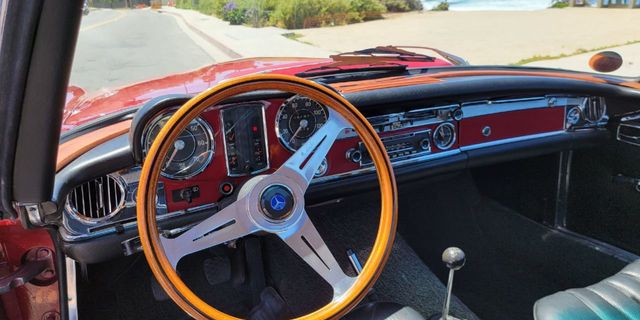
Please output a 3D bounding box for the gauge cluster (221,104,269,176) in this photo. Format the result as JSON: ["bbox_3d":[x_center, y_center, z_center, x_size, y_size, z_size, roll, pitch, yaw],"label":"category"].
[{"bbox_3d":[-0.132,-0.036,0.778,0.078,0.117,0.045,-11,13,-28],"label":"gauge cluster"}]

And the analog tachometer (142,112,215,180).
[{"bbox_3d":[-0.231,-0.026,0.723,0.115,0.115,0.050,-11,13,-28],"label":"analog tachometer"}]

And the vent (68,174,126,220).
[{"bbox_3d":[-0.326,0.055,0.650,0.081,0.074,0.030,-9,9,-28],"label":"vent"}]

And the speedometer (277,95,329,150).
[{"bbox_3d":[-0.034,-0.066,0.829,0.115,0.115,0.050,-11,13,-28],"label":"speedometer"}]

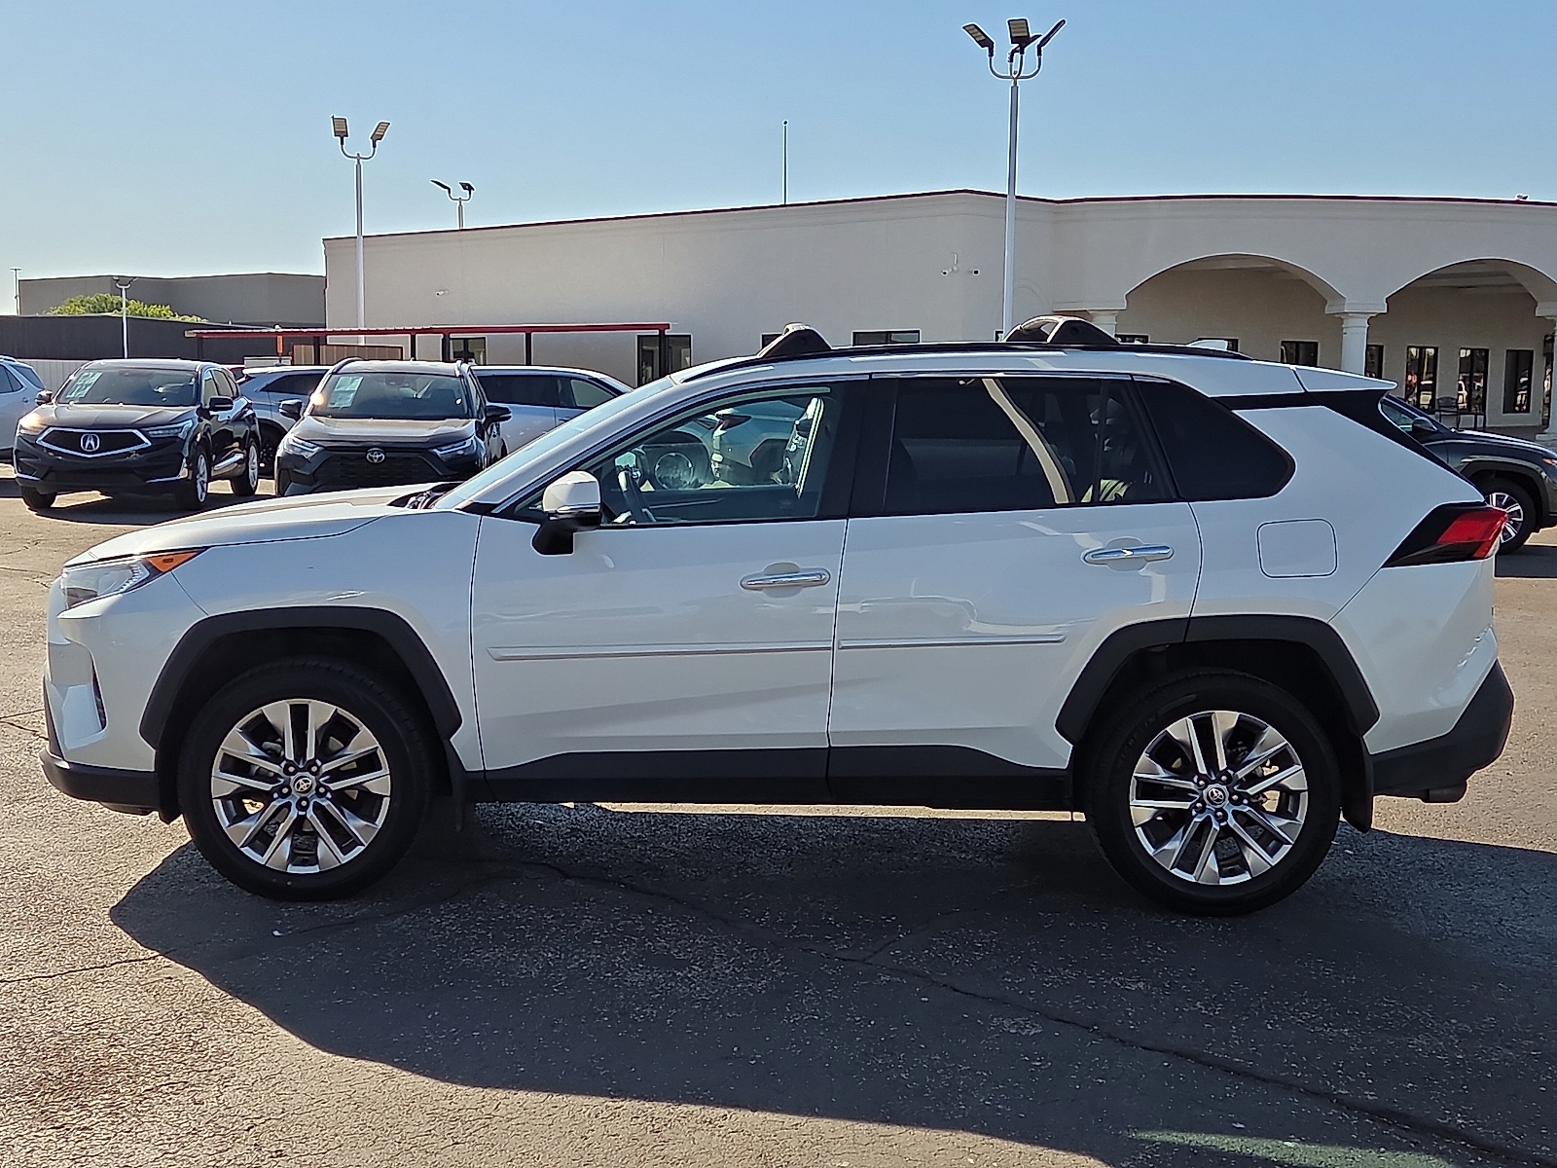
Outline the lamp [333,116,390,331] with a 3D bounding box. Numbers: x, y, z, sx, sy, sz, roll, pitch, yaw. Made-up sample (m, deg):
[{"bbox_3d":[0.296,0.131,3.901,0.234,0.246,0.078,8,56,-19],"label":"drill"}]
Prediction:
[{"bbox_3d":[-10.485,-7.871,49.950,1.450,7.720,0.850,-1,6,-11],"label":"lamp"}]

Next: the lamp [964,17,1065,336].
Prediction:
[{"bbox_3d":[4.081,-6.111,35.042,1.750,7.640,1.650,-1,6,-12],"label":"lamp"}]

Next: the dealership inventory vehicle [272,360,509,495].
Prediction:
[{"bbox_3d":[-3.603,-1.355,19.098,1.950,1.700,4.600,0,6,-4],"label":"dealership inventory vehicle"}]

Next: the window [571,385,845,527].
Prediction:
[{"bbox_3d":[-0.207,-0.377,5.809,0.820,0.430,0.080,0,-14,0],"label":"window"}]

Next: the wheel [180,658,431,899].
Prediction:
[{"bbox_3d":[-1.396,0.573,5.896,0.740,0.740,0.240,1,7,0],"label":"wheel"}]

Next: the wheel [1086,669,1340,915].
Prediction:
[{"bbox_3d":[1.294,0.602,5.914,0.740,0.740,0.240,1,7,0],"label":"wheel"}]

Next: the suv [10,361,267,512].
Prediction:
[{"bbox_3d":[-7.171,-1.772,22.571,1.970,1.668,4.740,0,6,-3],"label":"suv"}]

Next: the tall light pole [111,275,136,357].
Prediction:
[{"bbox_3d":[-39.903,-15.299,121.086,1.450,6.910,0.900,0,6,0],"label":"tall light pole"}]

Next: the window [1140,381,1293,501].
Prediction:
[{"bbox_3d":[1.296,-0.421,5.861,0.445,0.370,0.050,1,-12,0],"label":"window"}]

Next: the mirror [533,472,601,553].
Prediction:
[{"bbox_3d":[-0.610,-0.193,5.636,0.200,0.250,0.240,1,7,0],"label":"mirror"}]

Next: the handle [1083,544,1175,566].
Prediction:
[{"bbox_3d":[1.016,-0.085,5.744,0.265,0.052,0.050,1,7,0],"label":"handle"}]

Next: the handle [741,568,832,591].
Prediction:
[{"bbox_3d":[0.023,-0.012,5.737,0.265,0.055,0.055,-2,6,0],"label":"handle"}]

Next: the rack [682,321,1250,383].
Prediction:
[{"bbox_3d":[0.570,-0.772,6.540,1.730,0.190,1.220,1,7,0],"label":"rack"}]

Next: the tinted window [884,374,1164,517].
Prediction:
[{"bbox_3d":[0.716,-0.412,5.849,0.840,0.420,0.045,1,-12,0],"label":"tinted window"}]

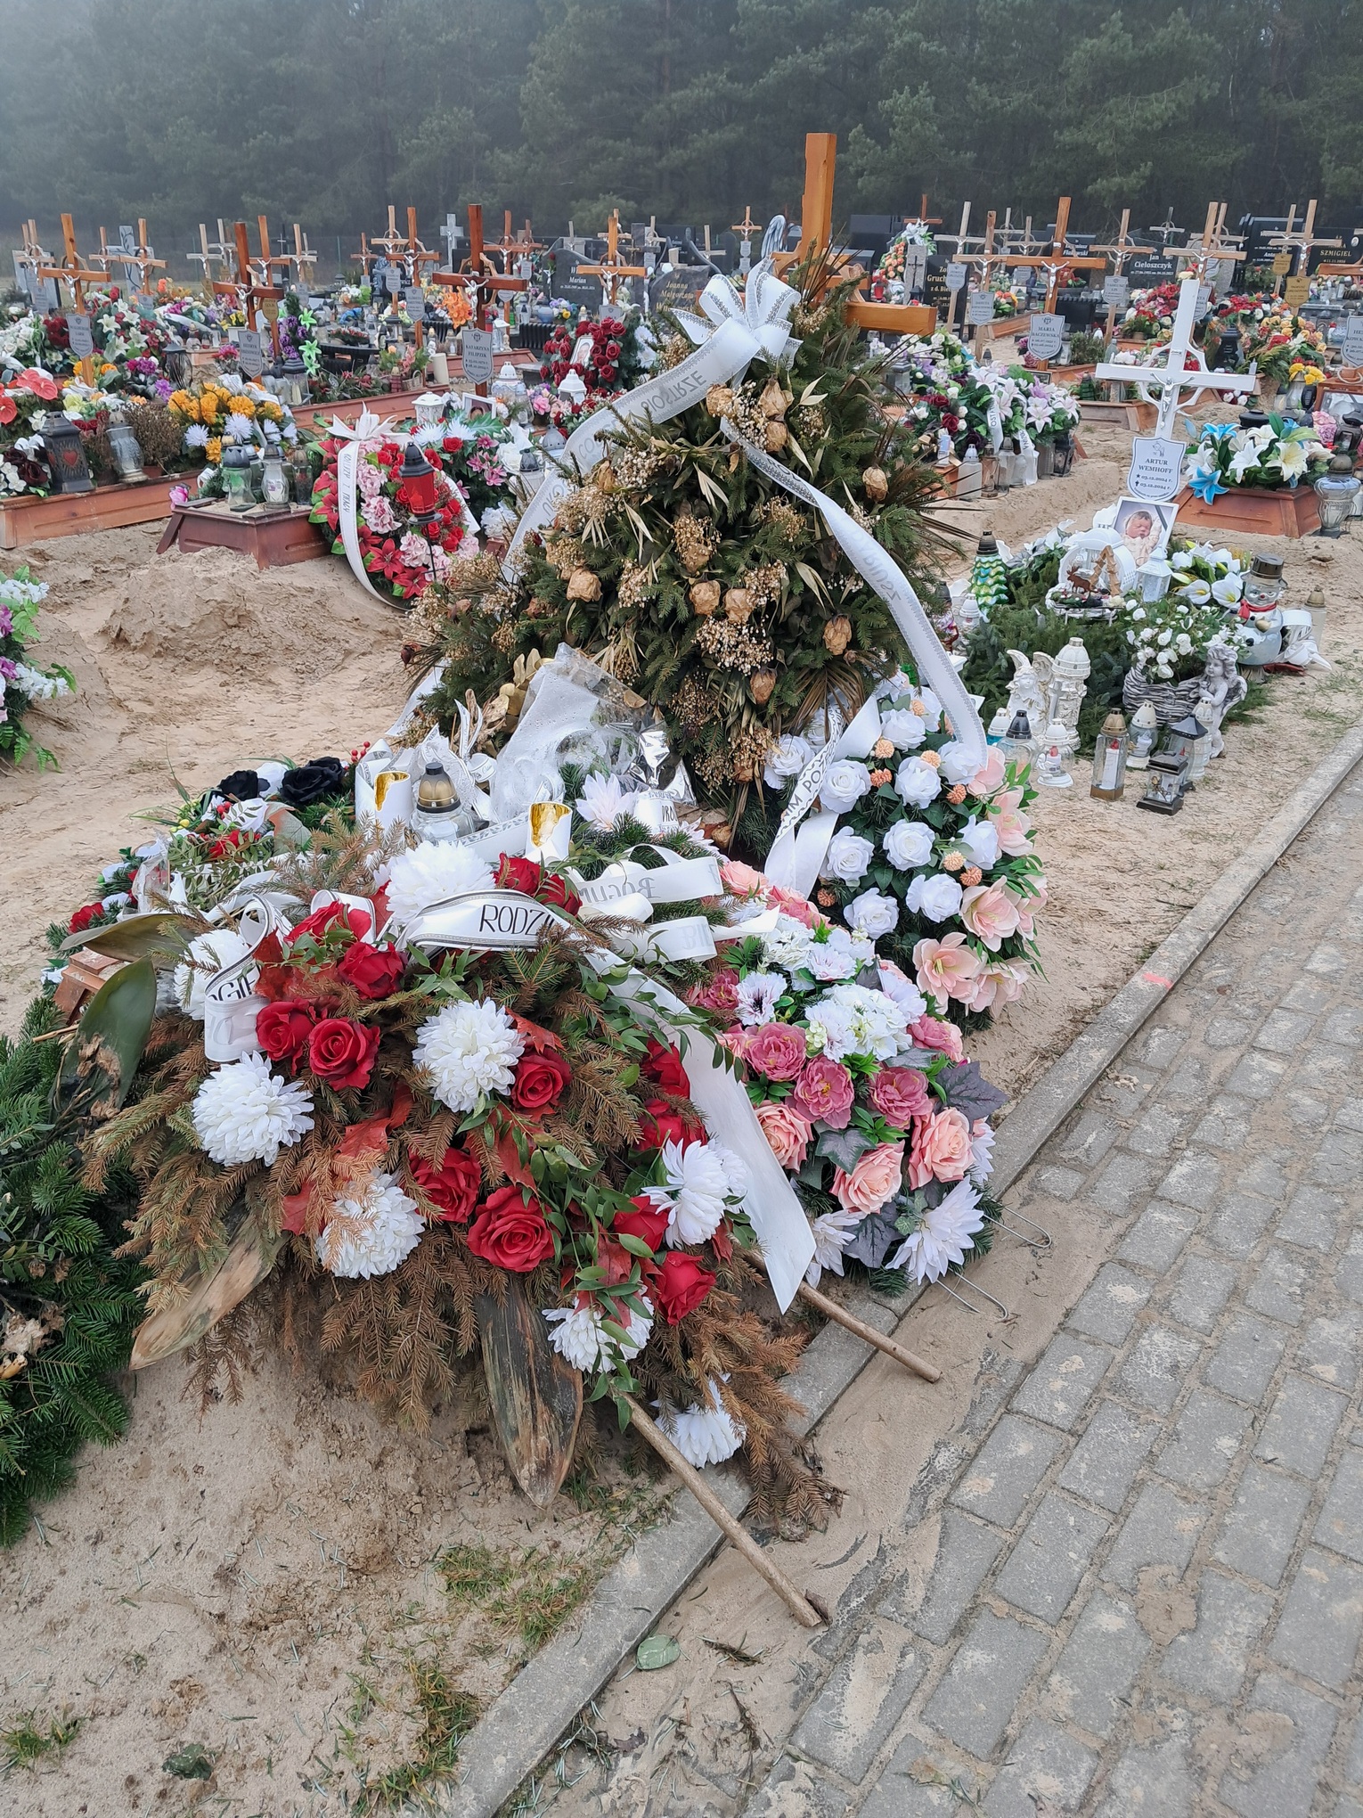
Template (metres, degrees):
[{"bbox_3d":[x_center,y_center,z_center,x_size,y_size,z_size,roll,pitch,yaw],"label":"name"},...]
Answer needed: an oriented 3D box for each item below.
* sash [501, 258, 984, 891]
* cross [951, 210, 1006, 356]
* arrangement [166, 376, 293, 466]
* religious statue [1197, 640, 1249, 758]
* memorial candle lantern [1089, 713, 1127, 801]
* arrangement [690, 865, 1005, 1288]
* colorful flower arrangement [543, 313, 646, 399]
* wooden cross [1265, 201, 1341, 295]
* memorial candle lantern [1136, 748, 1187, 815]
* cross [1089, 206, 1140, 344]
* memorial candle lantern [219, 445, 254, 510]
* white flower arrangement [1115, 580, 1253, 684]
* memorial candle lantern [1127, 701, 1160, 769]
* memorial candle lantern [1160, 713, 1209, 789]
[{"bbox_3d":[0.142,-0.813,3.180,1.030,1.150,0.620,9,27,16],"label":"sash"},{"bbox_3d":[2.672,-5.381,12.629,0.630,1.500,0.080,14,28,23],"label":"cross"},{"bbox_3d":[-2.201,-2.346,6.900,0.580,0.460,0.380,10,27,18],"label":"arrangement"},{"bbox_3d":[1.665,-0.641,4.361,0.150,0.340,0.150,-12,29,-25],"label":"religious statue"},{"bbox_3d":[1.252,-0.450,4.135,0.075,0.250,0.075,25,34,39],"label":"memorial candle lantern"},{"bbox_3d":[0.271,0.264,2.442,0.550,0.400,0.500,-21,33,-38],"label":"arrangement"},{"bbox_3d":[-0.696,-4.363,11.300,0.750,0.680,0.420,15,29,27],"label":"colorful flower arrangement"},{"bbox_3d":[5.311,-5.324,12.329,0.630,1.500,0.080,14,28,23],"label":"wooden cross"},{"bbox_3d":[1.368,-0.362,4.014,0.110,0.160,0.110,21,32,35],"label":"memorial candle lantern"},{"bbox_3d":[4.856,-6.943,15.953,0.700,1.580,0.100,18,30,31],"label":"cross"},{"bbox_3d":[-2.117,-2.062,6.760,0.140,0.265,0.140,14,28,23],"label":"memorial candle lantern"},{"bbox_3d":[1.687,-0.937,4.782,0.380,0.240,0.300,14,28,23],"label":"white flower arrangement"},{"bbox_3d":[1.428,-0.540,4.381,0.085,0.205,0.085,14,28,23],"label":"memorial candle lantern"},{"bbox_3d":[1.510,-0.477,4.246,0.090,0.215,0.090,22,32,35],"label":"memorial candle lantern"}]

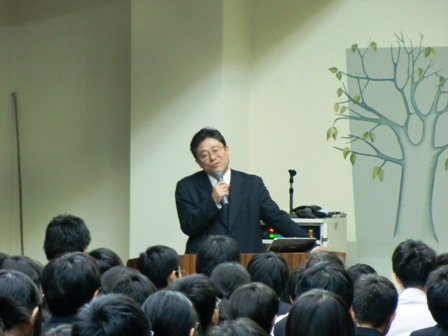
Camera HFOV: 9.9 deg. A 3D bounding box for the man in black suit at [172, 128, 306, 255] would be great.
[{"bbox_3d":[0.125,0.620,13.500,0.760,1.670,0.420,0,0,-2],"label":"man in black suit"}]

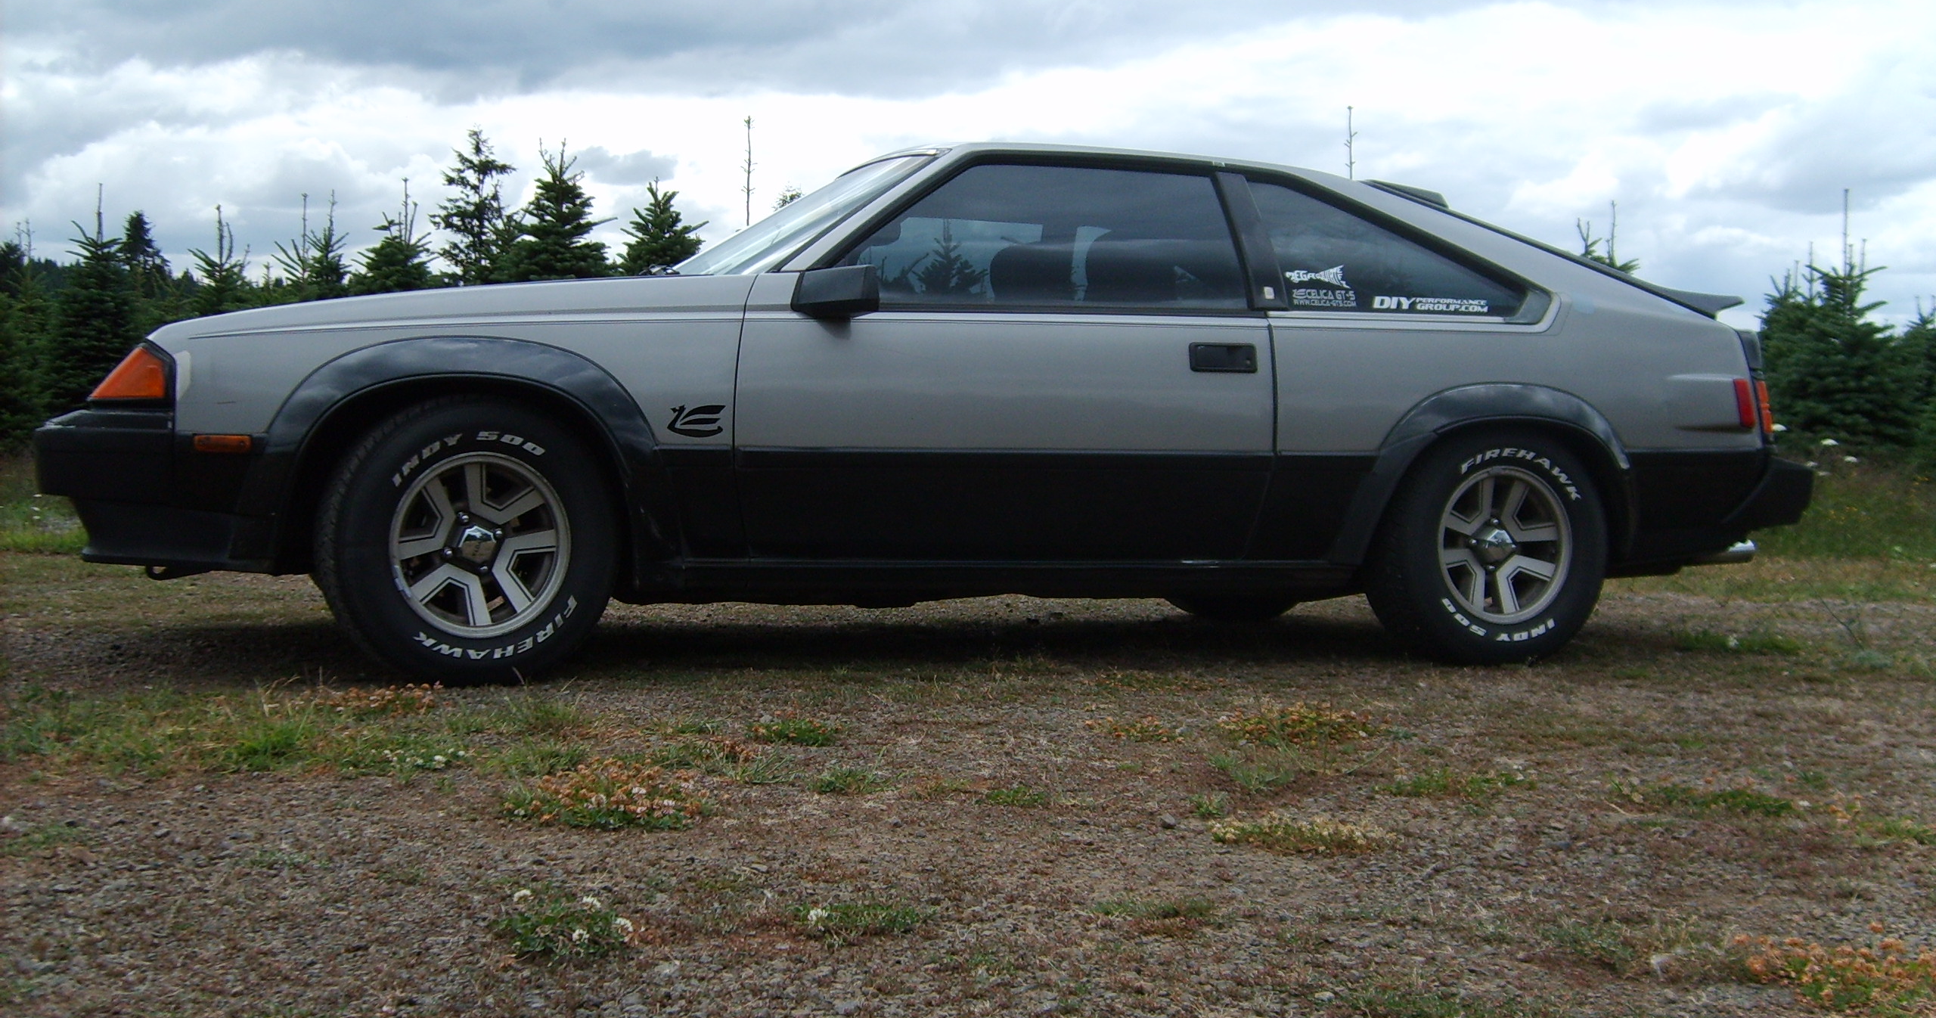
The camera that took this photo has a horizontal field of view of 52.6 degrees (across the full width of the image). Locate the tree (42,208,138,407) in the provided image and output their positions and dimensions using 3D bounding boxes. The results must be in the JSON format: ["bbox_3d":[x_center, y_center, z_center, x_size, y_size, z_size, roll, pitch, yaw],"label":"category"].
[{"bbox_3d":[-6.678,-1.144,14.976,1.000,2.475,1.000,0,1,-16],"label":"tree"}]

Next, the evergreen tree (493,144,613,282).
[{"bbox_3d":[-3.171,-1.352,15.171,1.200,2.967,1.200,0,1,-16],"label":"evergreen tree"}]

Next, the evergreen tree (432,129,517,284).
[{"bbox_3d":[-5.007,-1.936,19.962,1.400,3.901,1.400,0,1,-16],"label":"evergreen tree"}]

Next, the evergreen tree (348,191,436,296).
[{"bbox_3d":[-4.518,-1.200,15.474,1.100,2.618,1.100,0,1,-16],"label":"evergreen tree"}]

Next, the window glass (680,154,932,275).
[{"bbox_3d":[-0.513,-0.725,5.214,0.596,0.150,1.380,-35,11,-13],"label":"window glass"}]

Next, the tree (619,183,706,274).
[{"bbox_3d":[-2.398,-1.195,15.174,1.050,2.671,1.050,0,1,-16],"label":"tree"}]

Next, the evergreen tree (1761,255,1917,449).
[{"bbox_3d":[6.685,-0.960,14.976,1.250,2.426,1.250,0,1,-16],"label":"evergreen tree"}]

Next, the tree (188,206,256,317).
[{"bbox_3d":[-6.276,-1.237,16.474,1.050,2.611,1.050,0,1,-16],"label":"tree"}]

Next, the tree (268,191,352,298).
[{"bbox_3d":[-5.510,-1.290,16.473,1.100,2.735,1.100,0,1,-16],"label":"tree"}]

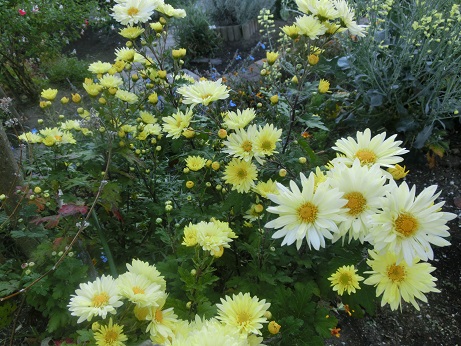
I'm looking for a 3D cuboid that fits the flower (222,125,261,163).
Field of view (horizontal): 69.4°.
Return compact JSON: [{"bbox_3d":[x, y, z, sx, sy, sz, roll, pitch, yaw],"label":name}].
[{"bbox_3d":[0.017,-0.044,0.520,0.058,0.022,0.056,-3,70,-4],"label":"flower"}]

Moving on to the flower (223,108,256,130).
[{"bbox_3d":[0.017,-0.100,0.620,0.064,0.030,0.060,-16,25,7],"label":"flower"}]

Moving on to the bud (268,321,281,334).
[{"bbox_3d":[0.055,0.190,0.410,0.015,0.016,0.015,7,37,0],"label":"bud"}]

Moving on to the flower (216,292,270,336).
[{"bbox_3d":[0.016,0.171,0.400,0.062,0.025,0.060,0,44,0],"label":"flower"}]

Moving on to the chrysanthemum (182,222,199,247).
[{"bbox_3d":[-0.061,0.096,0.520,0.034,0.024,0.037,24,72,33],"label":"chrysanthemum"}]

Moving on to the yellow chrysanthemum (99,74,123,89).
[{"bbox_3d":[-0.244,-0.187,0.680,0.049,0.021,0.049,0,35,0],"label":"yellow chrysanthemum"}]

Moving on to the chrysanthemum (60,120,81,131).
[{"bbox_3d":[-0.346,-0.103,0.720,0.043,0.018,0.043,0,35,0],"label":"chrysanthemum"}]

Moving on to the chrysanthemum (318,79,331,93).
[{"bbox_3d":[0.181,-0.168,0.640,0.023,0.025,0.023,0,26,0],"label":"chrysanthemum"}]

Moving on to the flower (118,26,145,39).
[{"bbox_3d":[-0.184,-0.262,0.620,0.048,0.022,0.046,2,22,-1],"label":"flower"}]

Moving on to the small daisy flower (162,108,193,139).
[{"bbox_3d":[-0.099,-0.092,0.620,0.058,0.028,0.060,28,86,37],"label":"small daisy flower"}]

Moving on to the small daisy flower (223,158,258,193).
[{"bbox_3d":[0.015,0.004,0.500,0.052,0.052,0.021,0,-12,0],"label":"small daisy flower"}]

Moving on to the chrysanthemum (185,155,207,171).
[{"bbox_3d":[-0.067,-0.020,0.640,0.042,0.022,0.040,5,50,8],"label":"chrysanthemum"}]

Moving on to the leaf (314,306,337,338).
[{"bbox_3d":[0.151,0.238,0.530,0.037,0.018,0.055,8,53,-1],"label":"leaf"}]

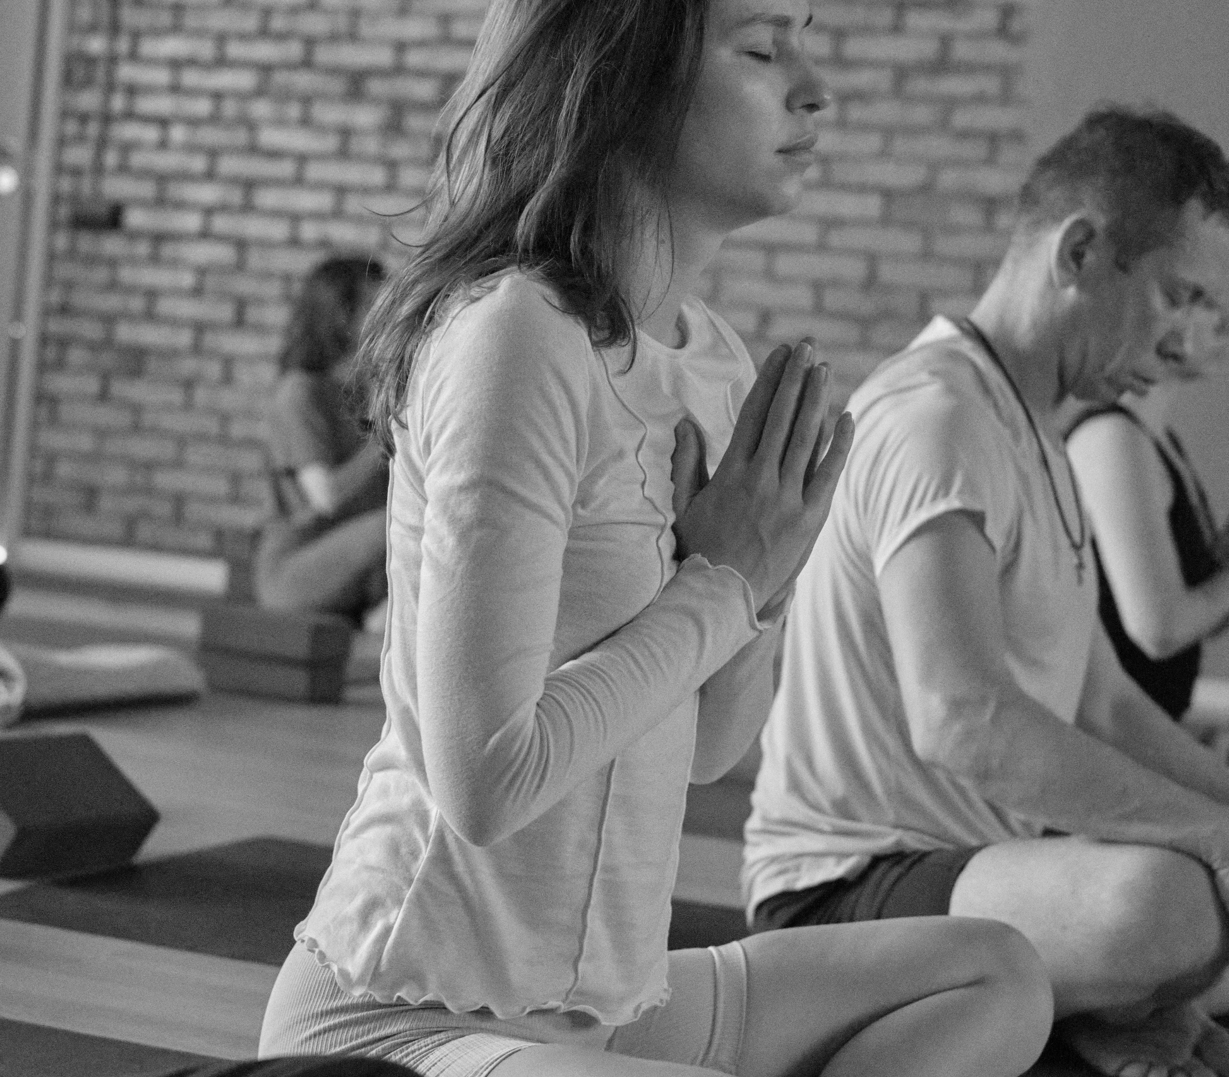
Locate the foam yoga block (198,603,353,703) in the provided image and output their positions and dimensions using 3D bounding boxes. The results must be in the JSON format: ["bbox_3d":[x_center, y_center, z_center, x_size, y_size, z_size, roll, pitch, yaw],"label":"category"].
[{"bbox_3d":[-0.641,0.219,5.132,0.227,0.150,0.147,6,2,18],"label":"foam yoga block"}]

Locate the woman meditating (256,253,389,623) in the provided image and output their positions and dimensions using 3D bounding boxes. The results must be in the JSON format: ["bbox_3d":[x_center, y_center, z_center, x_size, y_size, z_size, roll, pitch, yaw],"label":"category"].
[{"bbox_3d":[-0.468,-0.147,5.919,0.660,0.870,0.560,6,2,19],"label":"woman meditating"}]

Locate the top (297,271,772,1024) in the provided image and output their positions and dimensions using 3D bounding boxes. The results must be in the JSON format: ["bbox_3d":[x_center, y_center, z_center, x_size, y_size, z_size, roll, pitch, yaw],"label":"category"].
[{"bbox_3d":[-0.049,0.066,1.807,0.339,0.470,0.420,6,2,22],"label":"top"}]

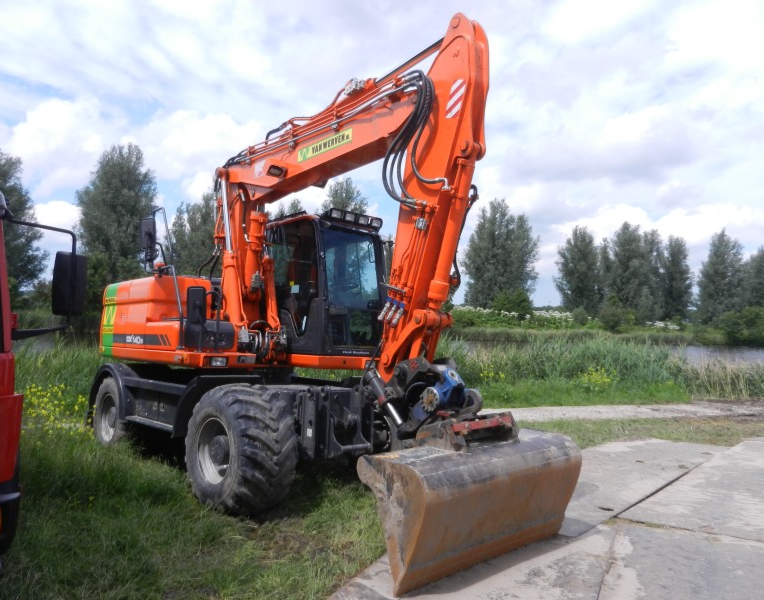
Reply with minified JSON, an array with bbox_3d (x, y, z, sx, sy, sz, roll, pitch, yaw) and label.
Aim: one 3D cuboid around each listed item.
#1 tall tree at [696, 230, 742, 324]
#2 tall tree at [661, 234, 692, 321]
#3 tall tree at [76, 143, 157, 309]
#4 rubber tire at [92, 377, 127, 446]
[{"bbox_3d":[35.005,-1.682,59.841,4.660,11.446,4.427,1,-2,30],"label":"tall tree"},{"bbox_3d":[33.472,-1.595,65.559,3.517,11.446,3.342,1,-2,27],"label":"tall tree"},{"bbox_3d":[-16.770,-4.181,36.566,4.999,11.446,4.750,2,-2,-25],"label":"tall tree"},{"bbox_3d":[-3.151,1.457,7.225,0.570,1.070,1.070,5,-4,-43],"label":"rubber tire"}]

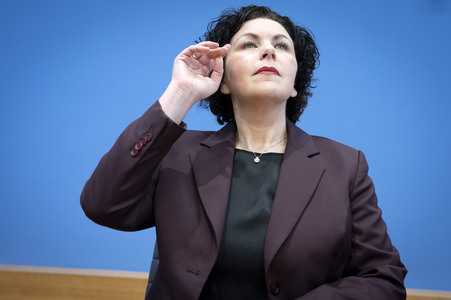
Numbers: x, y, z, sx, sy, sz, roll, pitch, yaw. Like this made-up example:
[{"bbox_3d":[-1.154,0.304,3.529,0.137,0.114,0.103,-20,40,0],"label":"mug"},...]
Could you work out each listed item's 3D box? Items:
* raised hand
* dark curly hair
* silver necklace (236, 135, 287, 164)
[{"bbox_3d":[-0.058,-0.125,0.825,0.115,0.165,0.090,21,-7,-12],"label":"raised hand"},{"bbox_3d":[0.069,-0.178,0.915,0.240,0.245,0.220,5,-19,-3],"label":"dark curly hair"},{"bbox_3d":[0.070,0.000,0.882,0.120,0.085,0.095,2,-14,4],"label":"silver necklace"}]

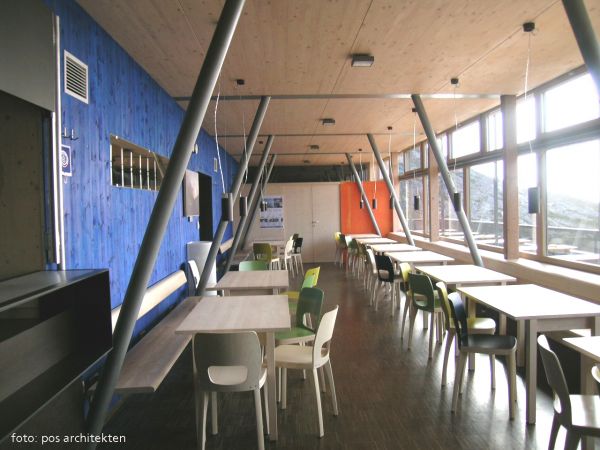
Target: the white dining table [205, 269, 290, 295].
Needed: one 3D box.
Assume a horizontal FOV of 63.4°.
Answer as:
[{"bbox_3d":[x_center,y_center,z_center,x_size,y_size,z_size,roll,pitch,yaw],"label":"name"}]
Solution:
[{"bbox_3d":[-0.534,0.962,5.436,0.780,0.745,1.210,-1,2,-2],"label":"white dining table"}]

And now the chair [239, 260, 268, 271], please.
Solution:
[{"bbox_3d":[-0.574,0.892,6.144,0.440,0.830,0.500,-1,2,-2],"label":"chair"}]

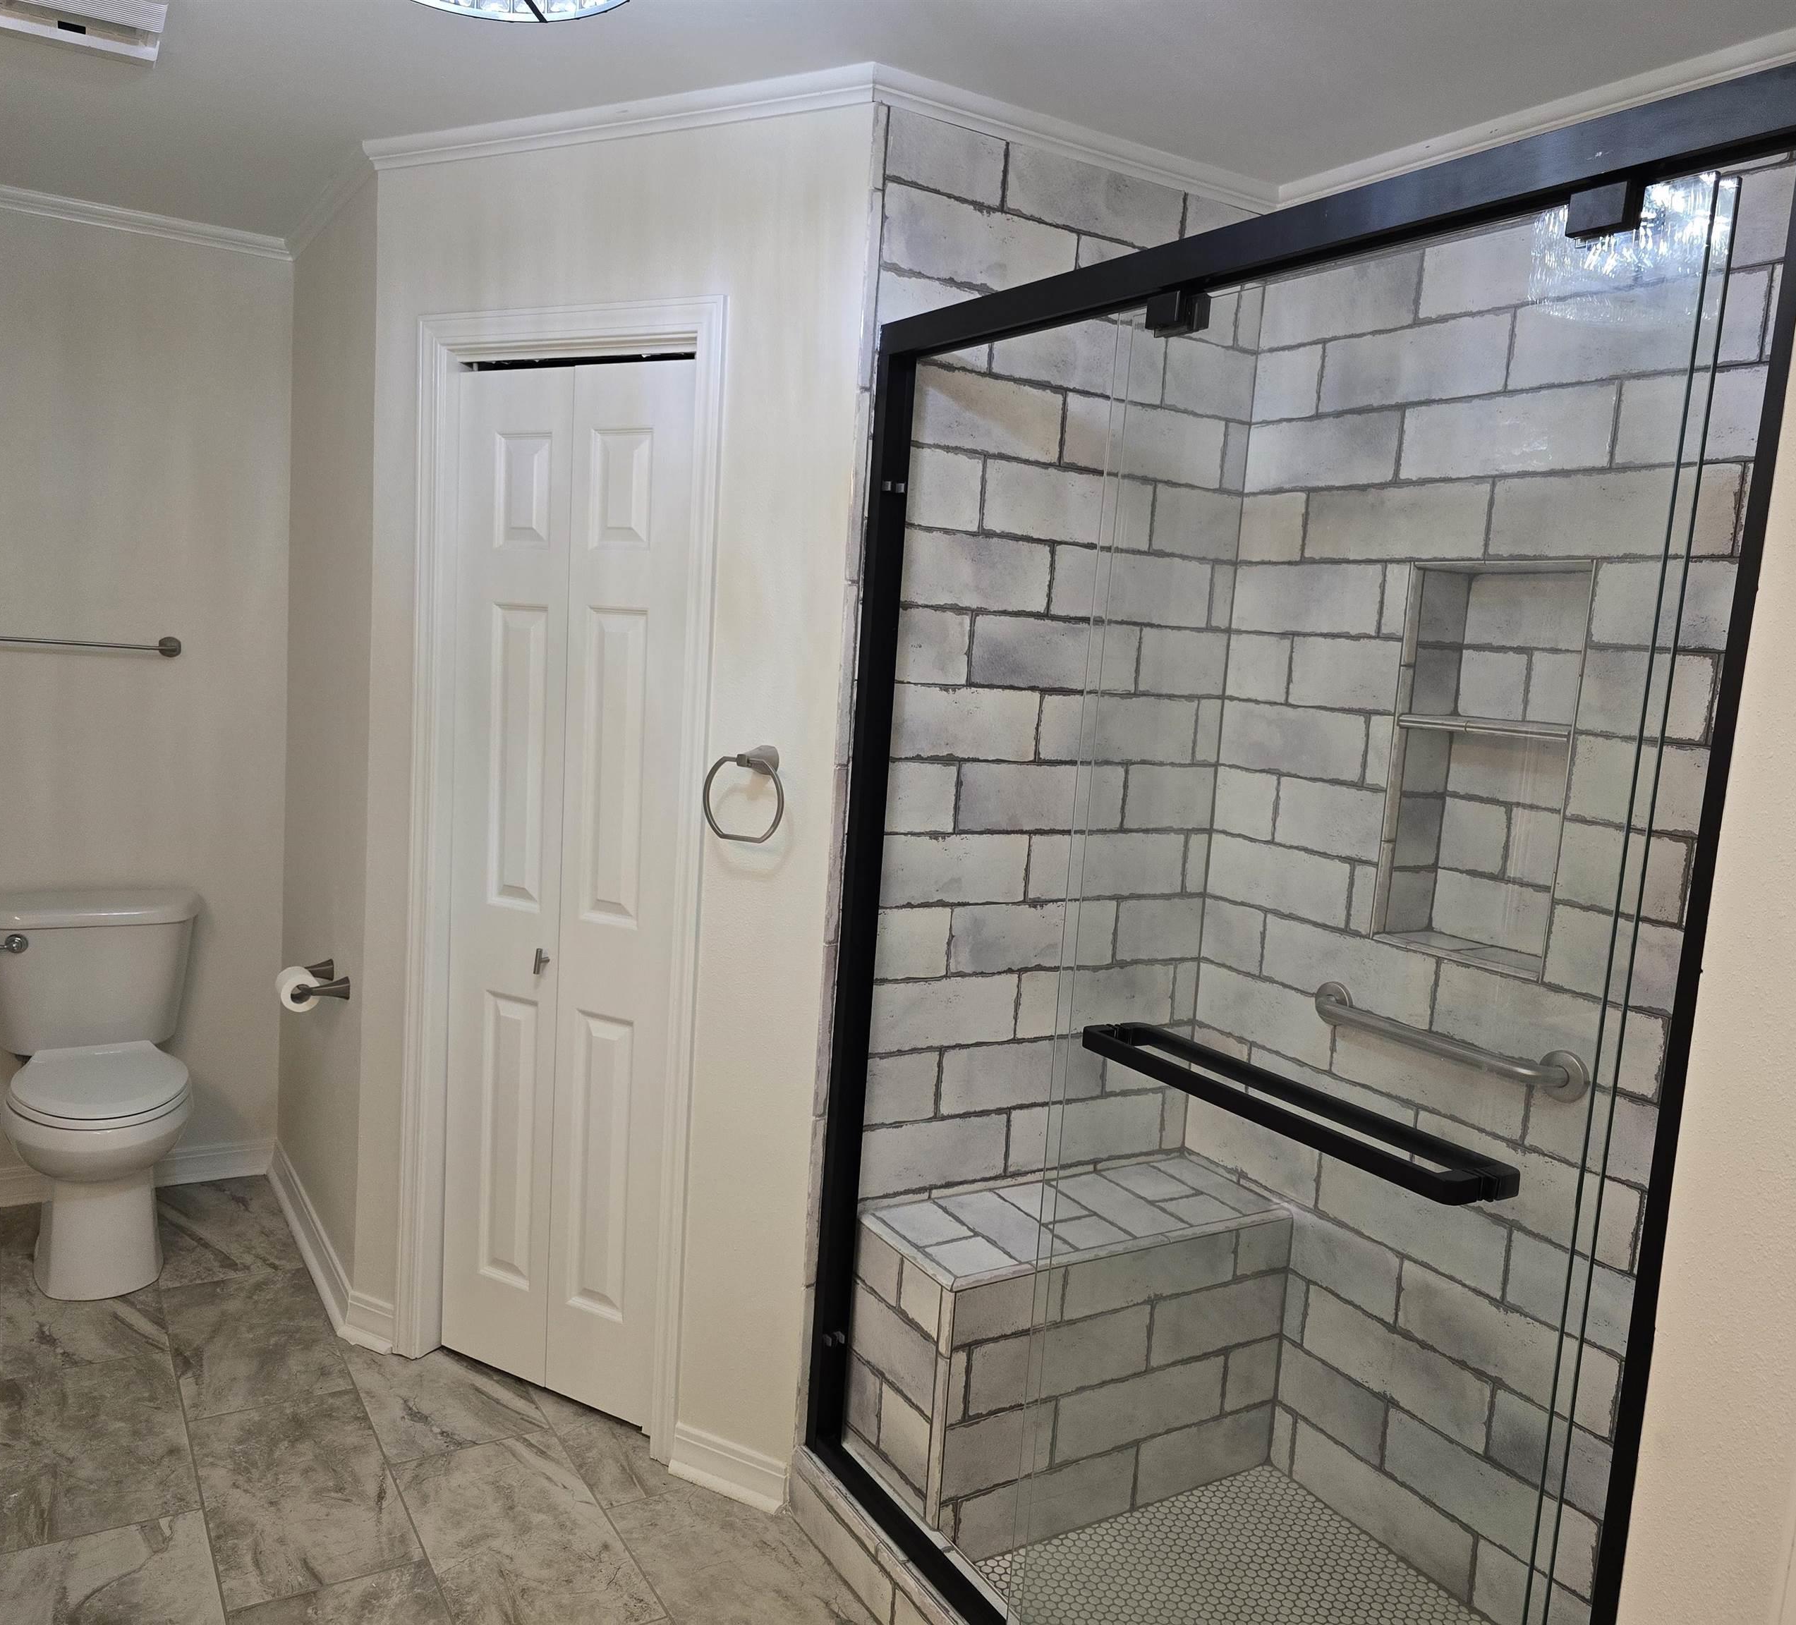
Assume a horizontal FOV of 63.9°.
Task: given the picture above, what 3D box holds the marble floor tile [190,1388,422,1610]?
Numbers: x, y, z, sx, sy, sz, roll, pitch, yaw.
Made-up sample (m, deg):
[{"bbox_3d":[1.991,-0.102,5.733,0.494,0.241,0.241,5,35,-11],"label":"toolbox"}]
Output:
[{"bbox_3d":[-1.070,1.210,2.575,0.303,0.014,0.593,-1,8,-32],"label":"marble floor tile"}]

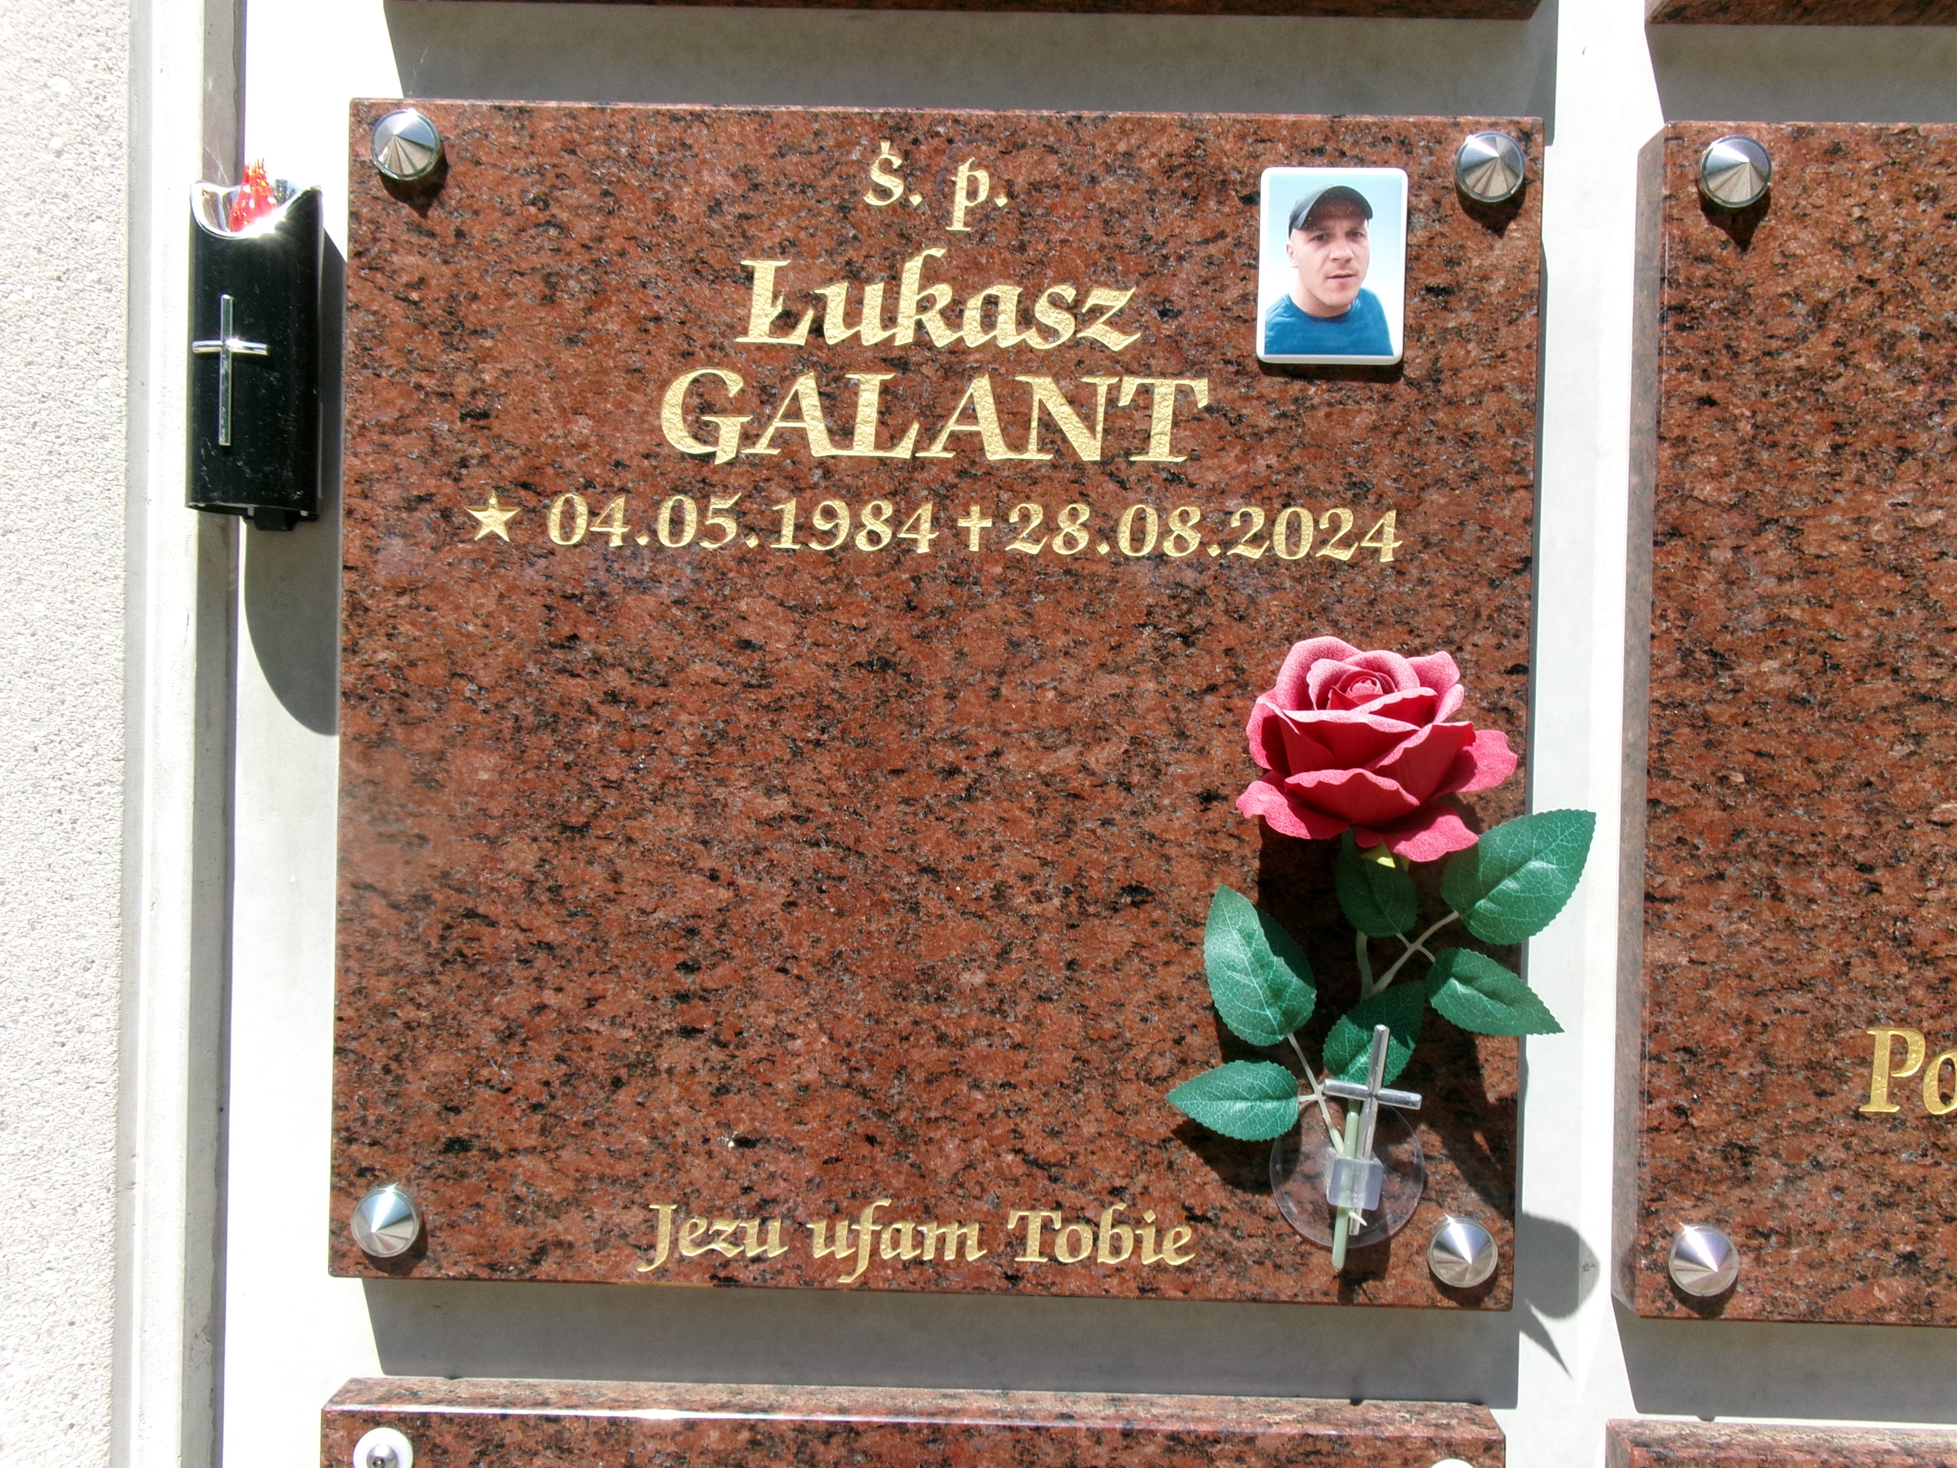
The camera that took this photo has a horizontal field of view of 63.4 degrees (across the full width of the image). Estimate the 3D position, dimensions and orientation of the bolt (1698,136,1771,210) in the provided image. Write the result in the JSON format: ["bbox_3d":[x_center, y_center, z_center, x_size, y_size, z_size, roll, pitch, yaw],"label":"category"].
[{"bbox_3d":[0.312,-0.232,0.650,0.029,0.029,0.017,1,0,1],"label":"bolt"}]

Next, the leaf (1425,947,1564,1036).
[{"bbox_3d":[0.196,0.102,0.600,0.056,0.028,0.011,30,21,36],"label":"leaf"}]

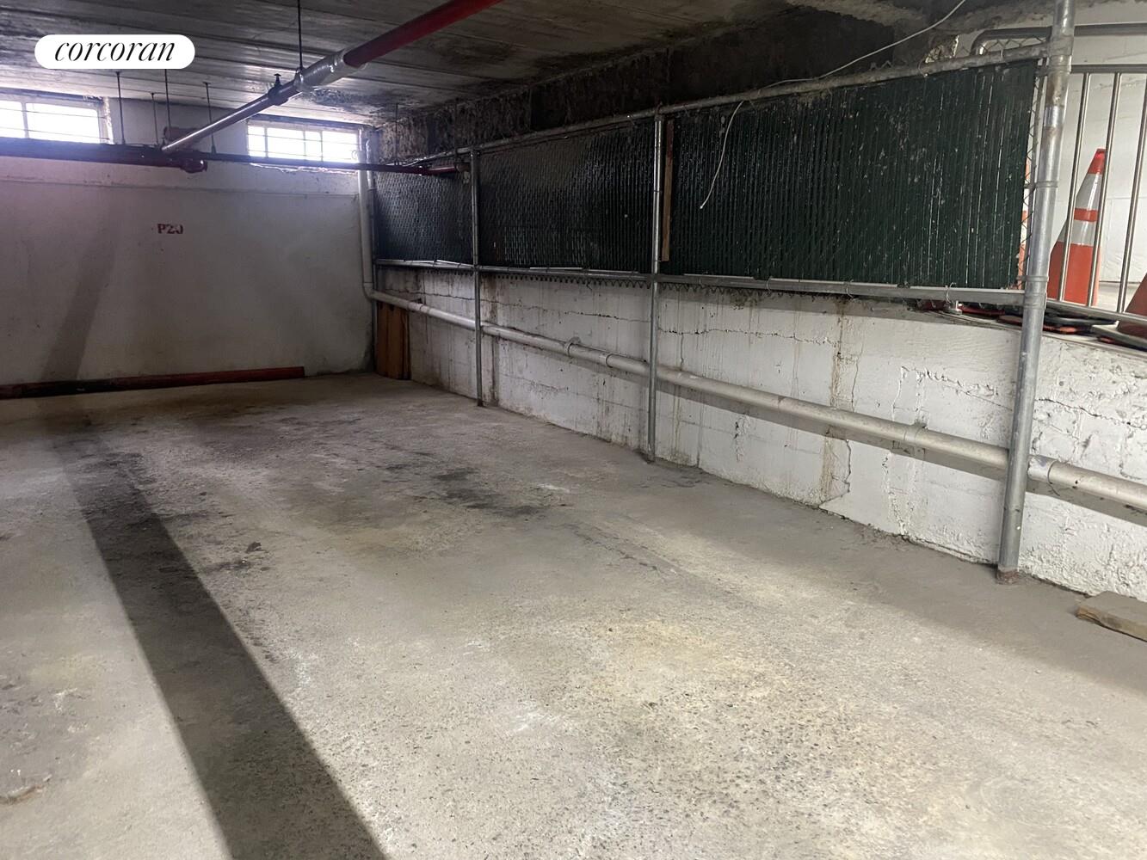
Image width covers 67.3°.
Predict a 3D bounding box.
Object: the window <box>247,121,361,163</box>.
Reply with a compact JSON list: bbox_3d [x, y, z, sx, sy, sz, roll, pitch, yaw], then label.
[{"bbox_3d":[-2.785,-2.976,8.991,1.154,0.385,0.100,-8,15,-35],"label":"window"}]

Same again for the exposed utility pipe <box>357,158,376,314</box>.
[{"bbox_3d":[-2.257,-2.138,9.351,0.115,1.523,0.115,-8,15,-35],"label":"exposed utility pipe"}]

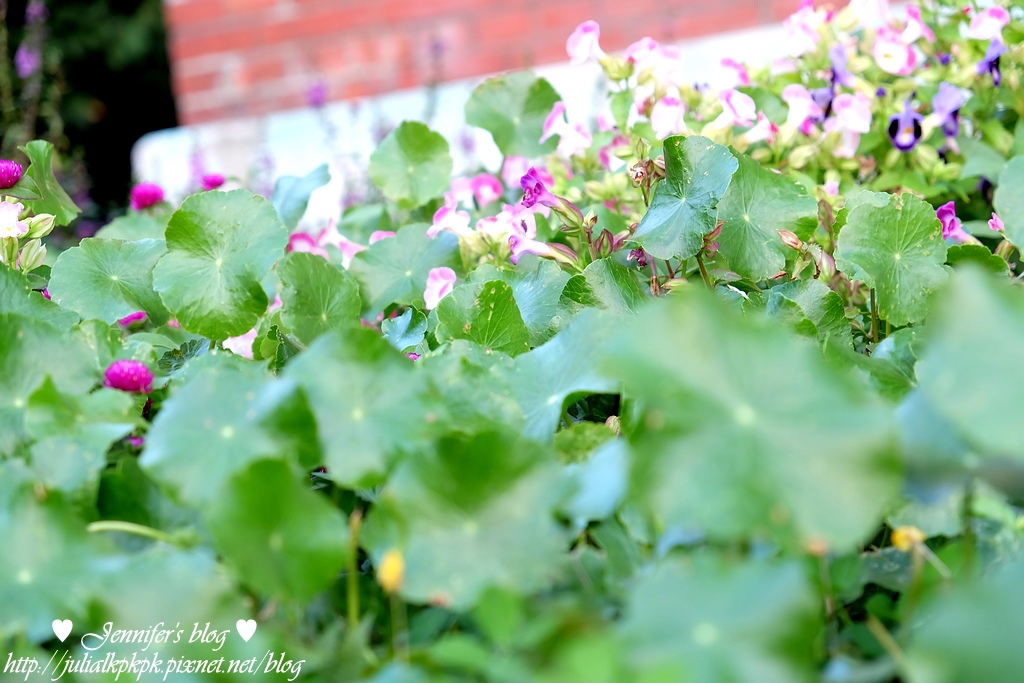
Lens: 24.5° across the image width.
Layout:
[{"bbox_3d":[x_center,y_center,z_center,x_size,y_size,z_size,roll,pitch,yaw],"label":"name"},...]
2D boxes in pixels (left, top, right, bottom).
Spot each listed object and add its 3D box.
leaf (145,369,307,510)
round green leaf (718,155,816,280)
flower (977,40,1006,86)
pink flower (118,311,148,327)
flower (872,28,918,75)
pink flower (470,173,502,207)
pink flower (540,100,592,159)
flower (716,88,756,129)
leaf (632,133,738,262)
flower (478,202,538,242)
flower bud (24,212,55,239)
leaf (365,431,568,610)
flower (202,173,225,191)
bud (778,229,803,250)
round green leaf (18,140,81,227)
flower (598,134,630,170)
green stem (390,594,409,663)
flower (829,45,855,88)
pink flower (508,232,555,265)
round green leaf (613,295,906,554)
[{"bbox_3d":[-0.108,0.036,0.900,0.066,0.060,0.018,-4,-27,5],"label":"leaf"},{"bbox_3d":[0.151,-0.075,1.410,0.064,0.080,0.020,-5,-20,-2],"label":"round green leaf"},{"bbox_3d":[0.349,-0.203,1.720,0.020,0.032,0.023,-15,17,-42],"label":"flower"},{"bbox_3d":[-0.237,-0.013,1.480,0.022,0.016,0.021,-7,10,0],"label":"pink flower"},{"bbox_3d":[0.240,-0.182,1.480,0.027,0.028,0.022,-2,8,12],"label":"flower"},{"bbox_3d":[-0.017,-0.103,1.610,0.022,0.023,0.022,-7,10,0],"label":"pink flower"},{"bbox_3d":[0.037,-0.145,1.620,0.030,0.036,0.029,9,18,44],"label":"pink flower"},{"bbox_3d":[0.156,-0.163,1.650,0.026,0.027,0.025,8,17,41],"label":"flower"},{"bbox_3d":[0.106,-0.088,1.450,0.066,0.074,0.025,1,-23,16],"label":"leaf"},{"bbox_3d":[-0.002,-0.076,1.510,0.036,0.025,0.028,-5,-5,-6],"label":"flower"},{"bbox_3d":[-0.280,-0.069,1.400,0.020,0.011,0.011,-38,0,3],"label":"flower bud"},{"bbox_3d":[-0.017,0.068,0.890,0.074,0.070,0.024,-4,-30,0],"label":"leaf"},{"bbox_3d":[-0.247,-0.132,1.950,0.020,0.017,0.020,-4,13,0],"label":"flower"},{"bbox_3d":[0.162,-0.059,1.370,0.018,0.007,0.007,38,0,-9],"label":"bud"},{"bbox_3d":[-0.296,-0.101,1.510,0.042,0.054,0.030,6,-17,34],"label":"round green leaf"},{"bbox_3d":[0.070,-0.128,1.600,0.022,0.025,0.022,-3,11,21],"label":"flower"},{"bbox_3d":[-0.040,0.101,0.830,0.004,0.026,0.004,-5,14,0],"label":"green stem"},{"bbox_3d":[0.205,-0.171,1.470,0.020,0.027,0.021,-13,16,-28],"label":"flower"},{"bbox_3d":[0.011,-0.052,1.330,0.027,0.019,0.020,7,10,-9],"label":"pink flower"},{"bbox_3d":[0.081,0.027,0.800,0.095,0.090,0.025,-5,-27,-3],"label":"round green leaf"}]

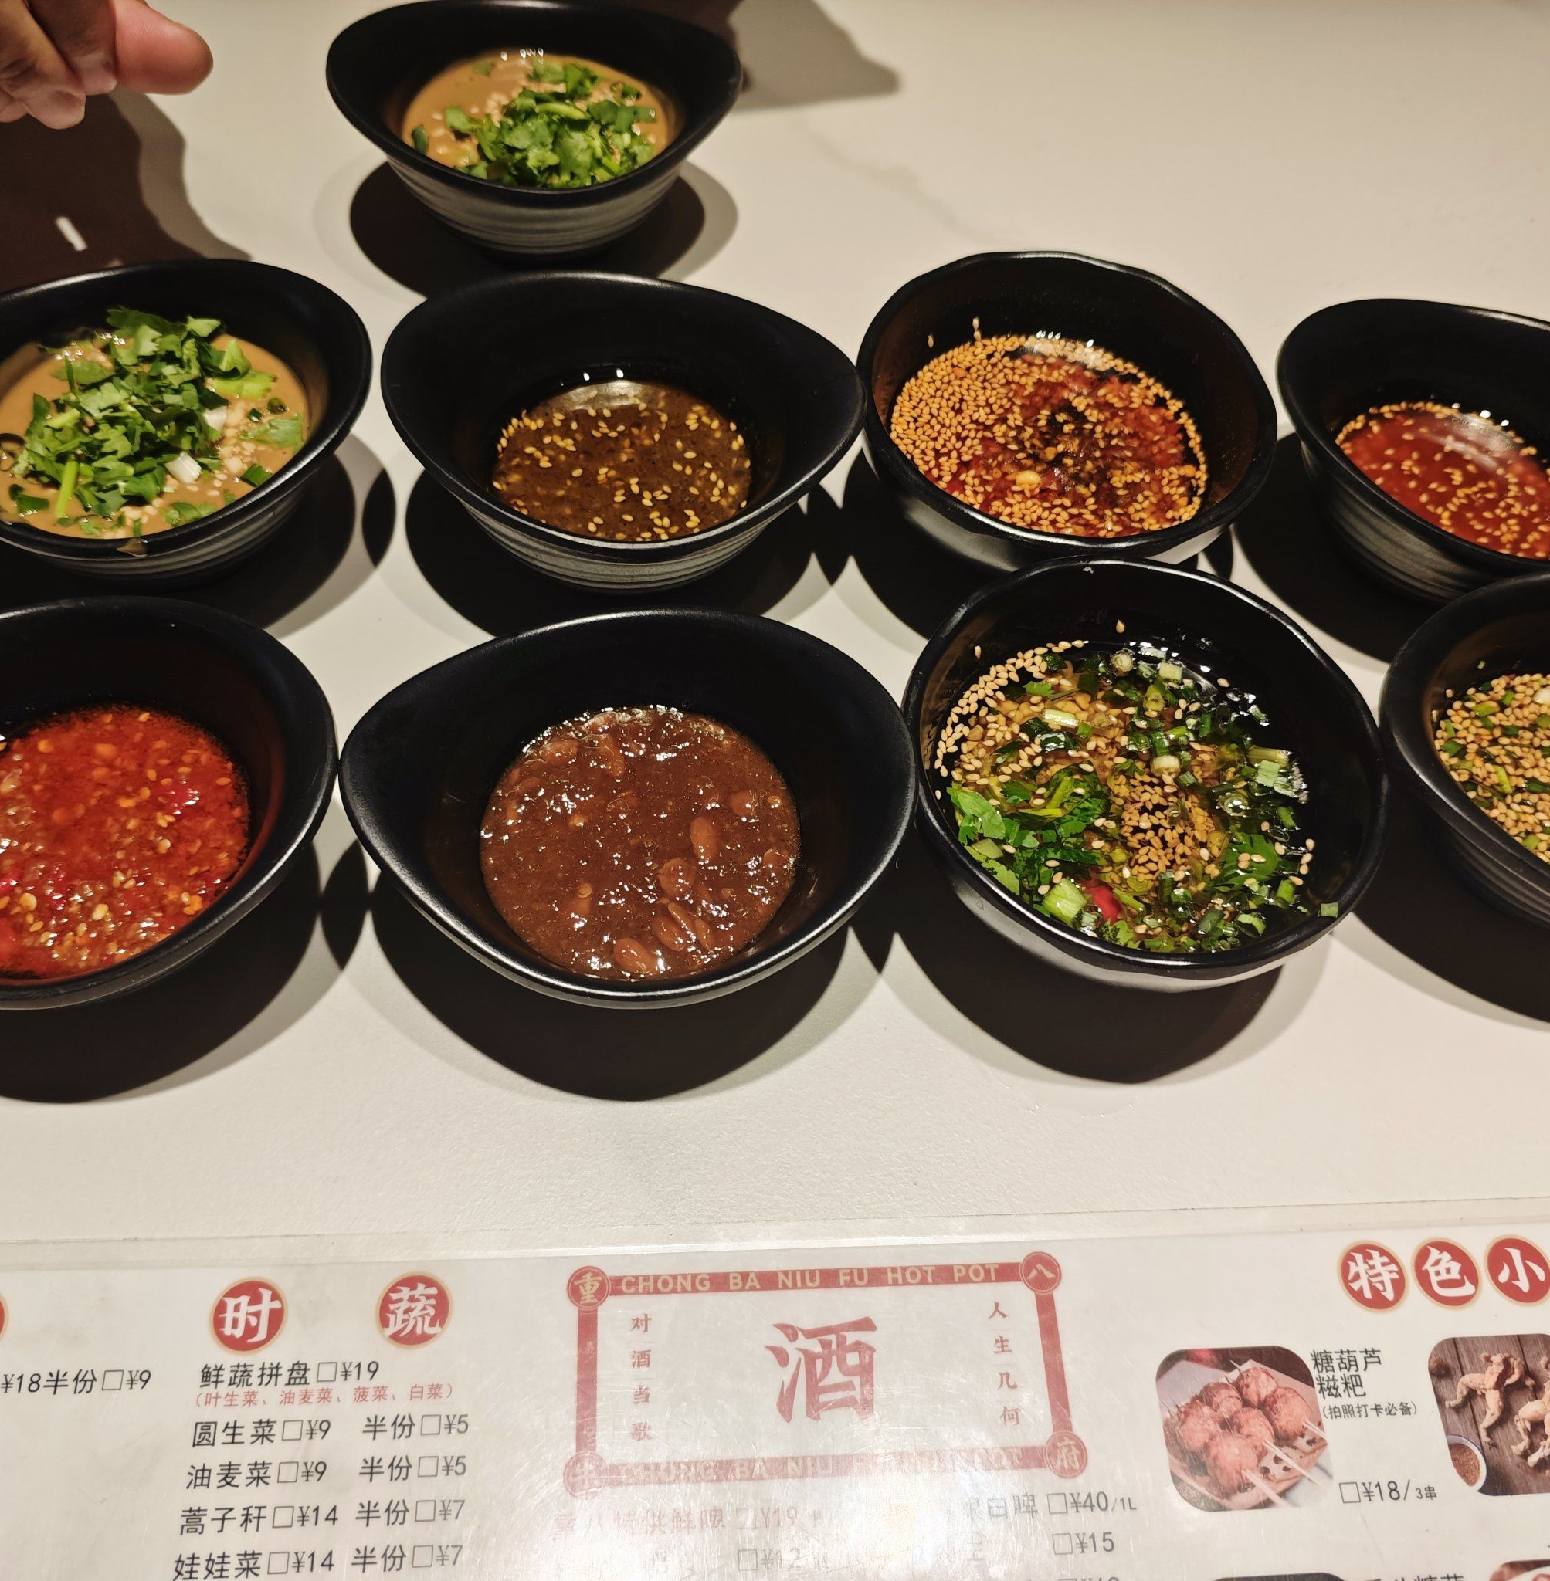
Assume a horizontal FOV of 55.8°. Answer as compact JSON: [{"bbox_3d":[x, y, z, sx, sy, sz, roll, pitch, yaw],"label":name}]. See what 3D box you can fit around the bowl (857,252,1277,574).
[{"bbox_3d":[0.078,-0.096,0.422,0.114,0.054,0.114,2,59,-4],"label":"bowl"}]

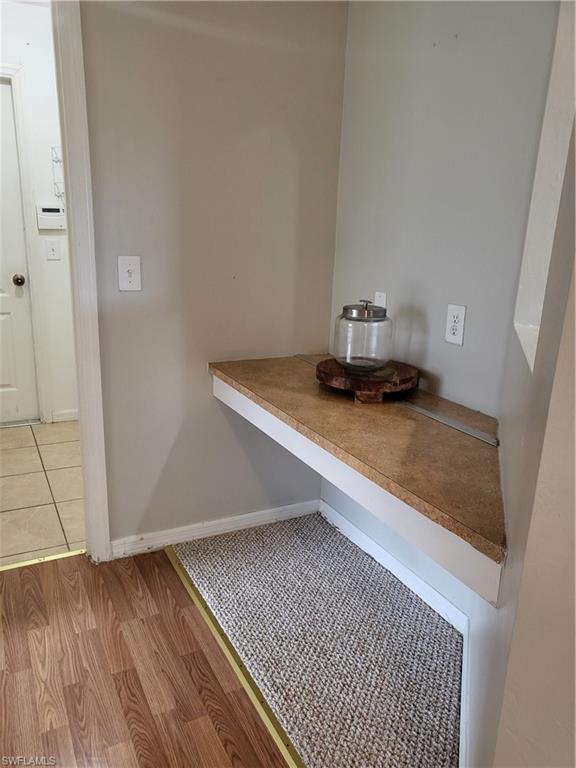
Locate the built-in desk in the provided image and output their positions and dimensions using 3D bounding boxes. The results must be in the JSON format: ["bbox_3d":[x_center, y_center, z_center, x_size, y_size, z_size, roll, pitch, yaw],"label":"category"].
[{"bbox_3d":[0.279,0.137,1.775,0.547,0.117,1.467,-6,18,-28],"label":"built-in desk"}]

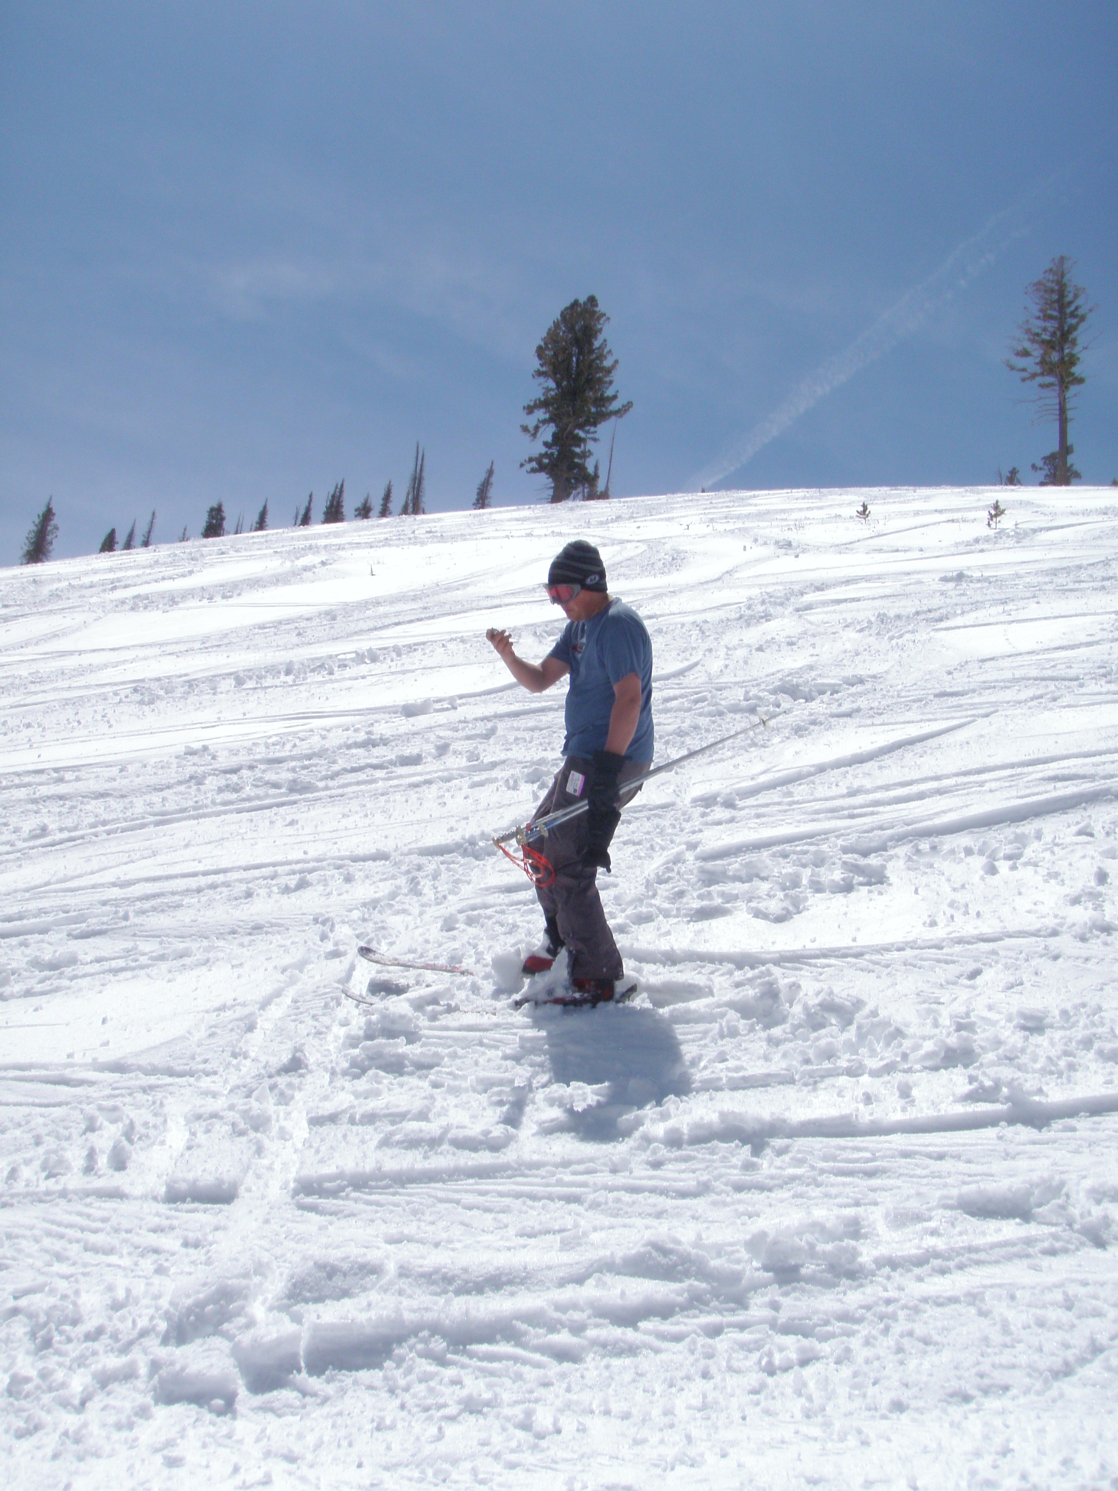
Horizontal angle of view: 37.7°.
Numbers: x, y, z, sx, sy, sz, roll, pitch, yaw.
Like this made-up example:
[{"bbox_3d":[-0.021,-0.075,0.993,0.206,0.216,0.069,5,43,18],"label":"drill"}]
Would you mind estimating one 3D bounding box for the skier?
[{"bbox_3d":[0.047,0.083,6.280,0.580,1.780,0.580,4,-7,-19],"label":"skier"}]

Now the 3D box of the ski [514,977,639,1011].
[{"bbox_3d":[0.020,0.961,6.150,1.600,0.120,0.110,3,11,-9],"label":"ski"}]

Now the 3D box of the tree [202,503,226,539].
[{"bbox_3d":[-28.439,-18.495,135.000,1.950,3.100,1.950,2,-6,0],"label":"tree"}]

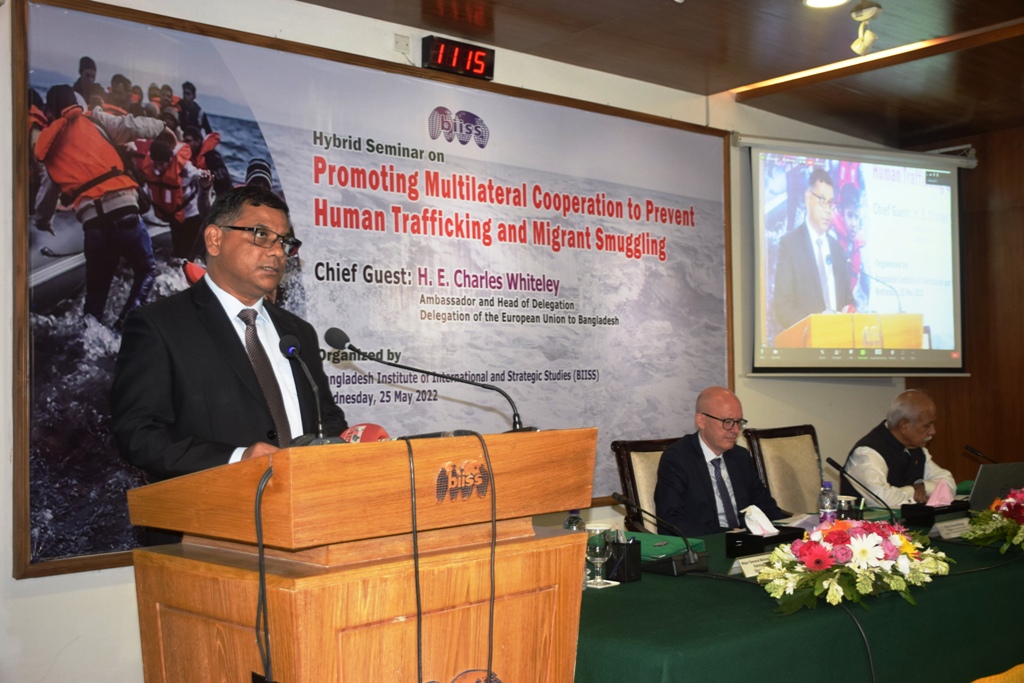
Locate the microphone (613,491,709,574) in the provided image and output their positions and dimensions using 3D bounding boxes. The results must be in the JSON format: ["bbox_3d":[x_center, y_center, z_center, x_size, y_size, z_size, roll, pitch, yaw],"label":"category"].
[{"bbox_3d":[0.393,0.553,3.230,0.145,0.205,0.340,0,-2,-41],"label":"microphone"}]

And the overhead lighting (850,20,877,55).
[{"bbox_3d":[1.312,-1.135,4.140,0.070,0.120,0.088,0,-2,-41],"label":"overhead lighting"}]

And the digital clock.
[{"bbox_3d":[-0.207,-1.101,4.352,0.311,0.121,0.065,0,-2,-41],"label":"digital clock"}]

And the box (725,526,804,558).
[{"bbox_3d":[0.771,0.615,3.365,0.208,0.074,0.131,0,-2,-41],"label":"box"}]

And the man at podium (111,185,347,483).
[{"bbox_3d":[-0.593,0.517,2.354,0.540,1.745,0.480,0,-2,-41],"label":"man at podium"}]

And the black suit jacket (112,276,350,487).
[{"bbox_3d":[-0.610,0.231,2.377,0.540,0.770,0.440,0,-2,-41],"label":"black suit jacket"}]

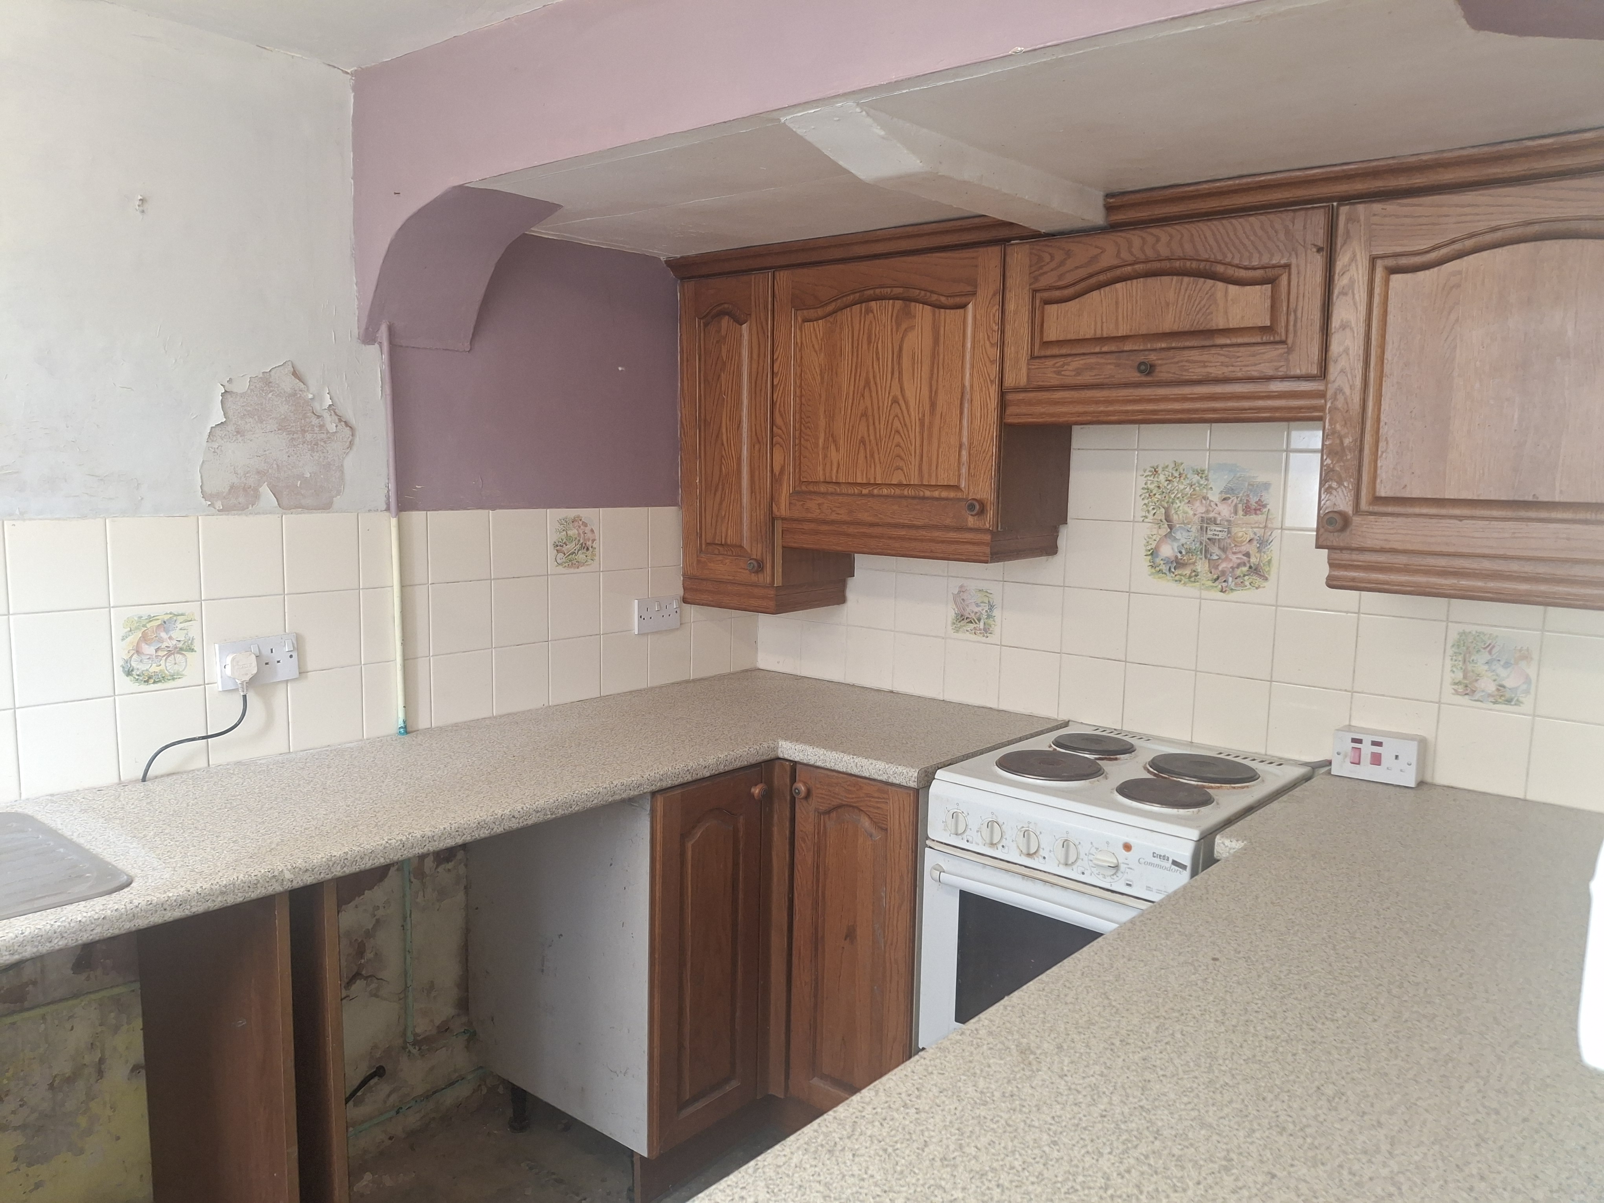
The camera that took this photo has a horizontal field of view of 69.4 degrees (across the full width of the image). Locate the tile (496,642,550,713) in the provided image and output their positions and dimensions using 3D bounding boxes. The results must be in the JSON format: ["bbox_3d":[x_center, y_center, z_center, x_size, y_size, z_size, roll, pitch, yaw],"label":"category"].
[{"bbox_3d":[-0.639,0.174,2.631,0.010,0.151,0.151,7,9,40],"label":"tile"}]

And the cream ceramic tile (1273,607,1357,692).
[{"bbox_3d":[0.980,0.090,2.210,0.150,0.150,0.008,7,9,40],"label":"cream ceramic tile"}]

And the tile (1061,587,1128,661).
[{"bbox_3d":[0.640,0.049,2.518,0.149,0.149,0.009,7,9,39],"label":"tile"}]

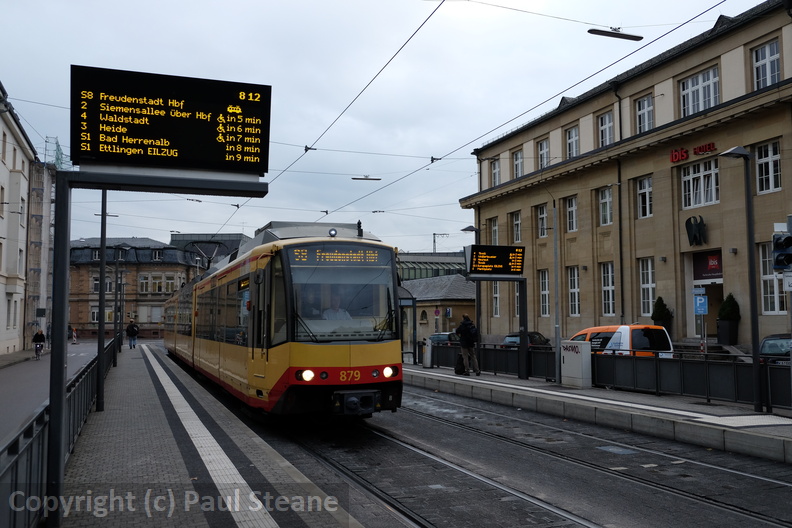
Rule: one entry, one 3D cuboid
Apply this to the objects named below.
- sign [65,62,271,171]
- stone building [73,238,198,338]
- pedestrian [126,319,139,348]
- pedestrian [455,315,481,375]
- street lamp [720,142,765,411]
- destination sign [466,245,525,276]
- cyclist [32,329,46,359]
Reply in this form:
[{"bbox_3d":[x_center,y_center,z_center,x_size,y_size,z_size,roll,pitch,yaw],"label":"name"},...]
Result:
[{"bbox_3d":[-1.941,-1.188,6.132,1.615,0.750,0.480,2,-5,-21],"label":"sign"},{"bbox_3d":[-35.048,3.350,98.036,16.500,13.600,13.000,0,-5,1],"label":"stone building"},{"bbox_3d":[-15.538,4.124,41.573,0.640,1.780,0.450,2,-5,-21],"label":"pedestrian"},{"bbox_3d":[2.094,2.361,20.574,0.620,1.790,0.580,-2,-5,25],"label":"pedestrian"},{"bbox_3d":[6.125,0.243,12.485,0.600,4.700,0.300,2,-5,-21],"label":"street lamp"},{"bbox_3d":[2.692,-0.081,19.096,1.620,0.745,0.500,2,-5,-21],"label":"destination sign"},{"bbox_3d":[-19.295,4.353,38.228,0.640,1.670,1.720,2,-5,-21],"label":"cyclist"}]

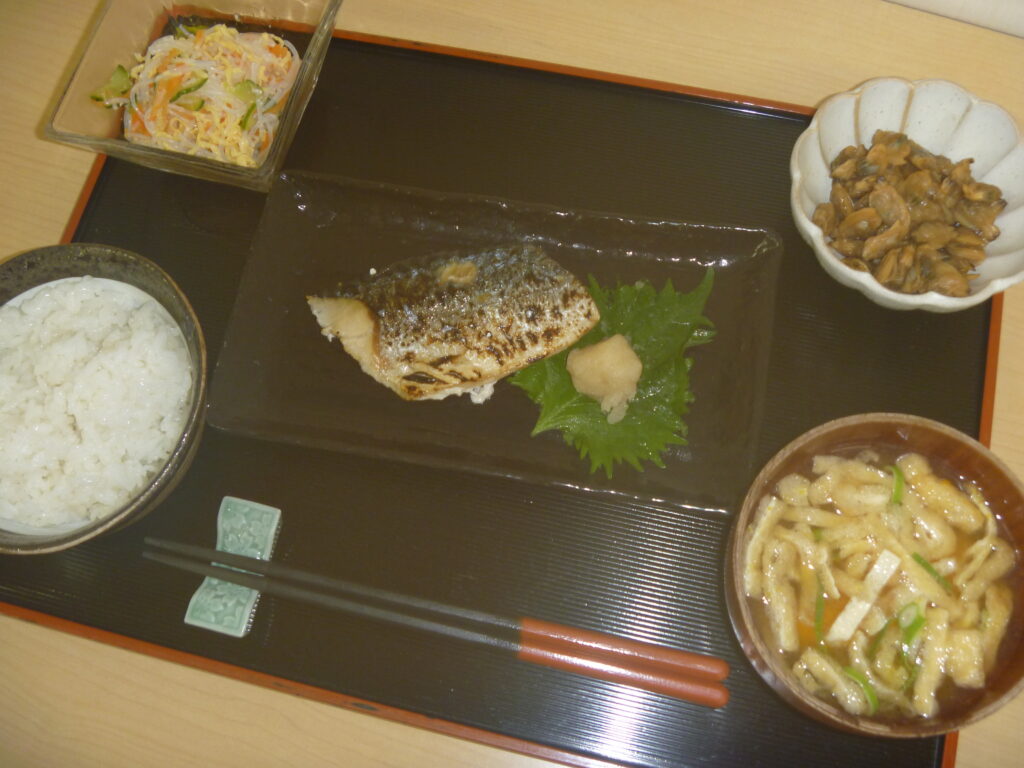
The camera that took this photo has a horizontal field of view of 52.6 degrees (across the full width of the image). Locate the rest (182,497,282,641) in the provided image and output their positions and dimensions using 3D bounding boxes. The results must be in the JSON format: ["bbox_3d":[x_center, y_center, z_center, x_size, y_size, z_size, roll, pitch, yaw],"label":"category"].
[{"bbox_3d":[-0.106,0.071,0.402,0.024,0.012,0.050,12,72,8],"label":"rest"}]

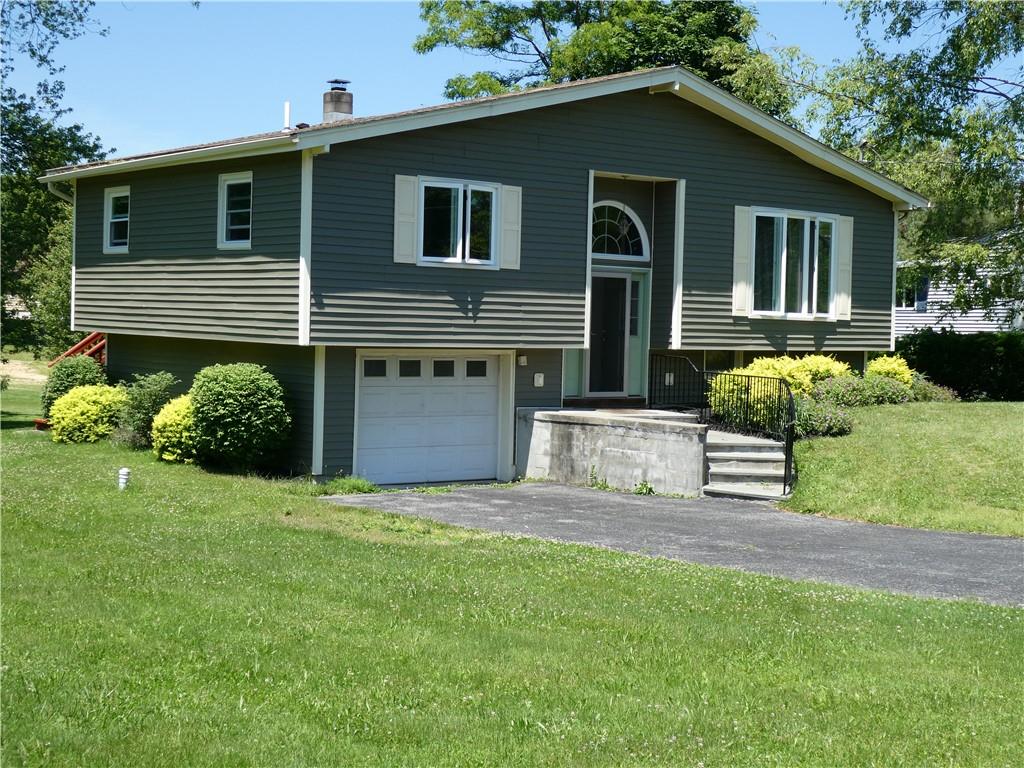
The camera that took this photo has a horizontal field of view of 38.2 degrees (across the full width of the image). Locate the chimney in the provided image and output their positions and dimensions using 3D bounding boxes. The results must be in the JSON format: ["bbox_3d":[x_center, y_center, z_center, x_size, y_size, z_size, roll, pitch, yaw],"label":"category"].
[{"bbox_3d":[-3.145,-5.118,26.700,0.430,0.790,0.430,-1,3,-38],"label":"chimney"}]

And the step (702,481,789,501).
[{"bbox_3d":[3.187,1.454,20.100,1.150,0.140,0.600,3,3,23],"label":"step"}]

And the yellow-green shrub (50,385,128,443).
[{"bbox_3d":[-7.210,0.505,25.300,1.200,1.000,1.300,-1,3,-38],"label":"yellow-green shrub"}]

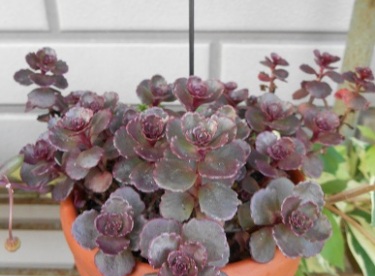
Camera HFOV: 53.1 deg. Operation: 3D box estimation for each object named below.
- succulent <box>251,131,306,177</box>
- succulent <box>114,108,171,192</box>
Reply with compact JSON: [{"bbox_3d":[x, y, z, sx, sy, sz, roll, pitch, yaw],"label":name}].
[{"bbox_3d":[0.056,0.009,0.230,0.035,0.023,0.033,0,27,0],"label":"succulent"},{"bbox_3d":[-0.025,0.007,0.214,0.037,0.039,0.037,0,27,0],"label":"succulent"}]

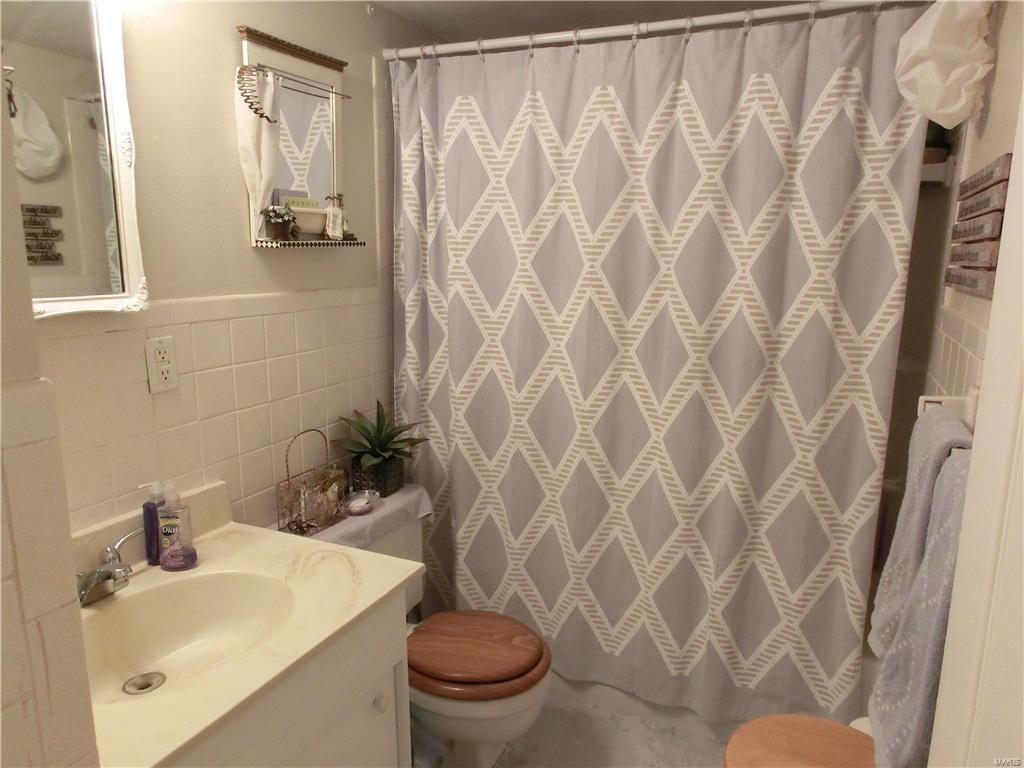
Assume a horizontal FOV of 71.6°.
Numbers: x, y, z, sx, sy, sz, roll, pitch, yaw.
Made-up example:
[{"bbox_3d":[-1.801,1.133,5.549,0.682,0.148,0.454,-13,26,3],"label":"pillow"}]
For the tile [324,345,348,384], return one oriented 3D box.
[{"bbox_3d":[-0.500,-0.053,2.020,0.010,0.108,0.108,5,12,24],"label":"tile"}]

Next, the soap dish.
[{"bbox_3d":[-0.405,0.328,1.925,0.095,0.038,0.115,5,12,24],"label":"soap dish"}]

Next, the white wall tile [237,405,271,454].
[{"bbox_3d":[-0.637,0.109,1.747,0.010,0.108,0.108,5,12,24],"label":"white wall tile"}]

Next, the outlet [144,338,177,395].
[{"bbox_3d":[-0.737,-0.043,1.498,0.010,0.114,0.070,5,12,24],"label":"outlet"}]

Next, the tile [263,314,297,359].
[{"bbox_3d":[-0.590,-0.124,1.804,0.010,0.108,0.108,5,12,24],"label":"tile"}]

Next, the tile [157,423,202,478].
[{"bbox_3d":[-0.728,0.145,1.551,0.010,0.108,0.108,5,12,24],"label":"tile"}]

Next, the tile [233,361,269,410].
[{"bbox_3d":[-0.640,0.002,1.743,0.010,0.109,0.109,5,12,24],"label":"tile"}]

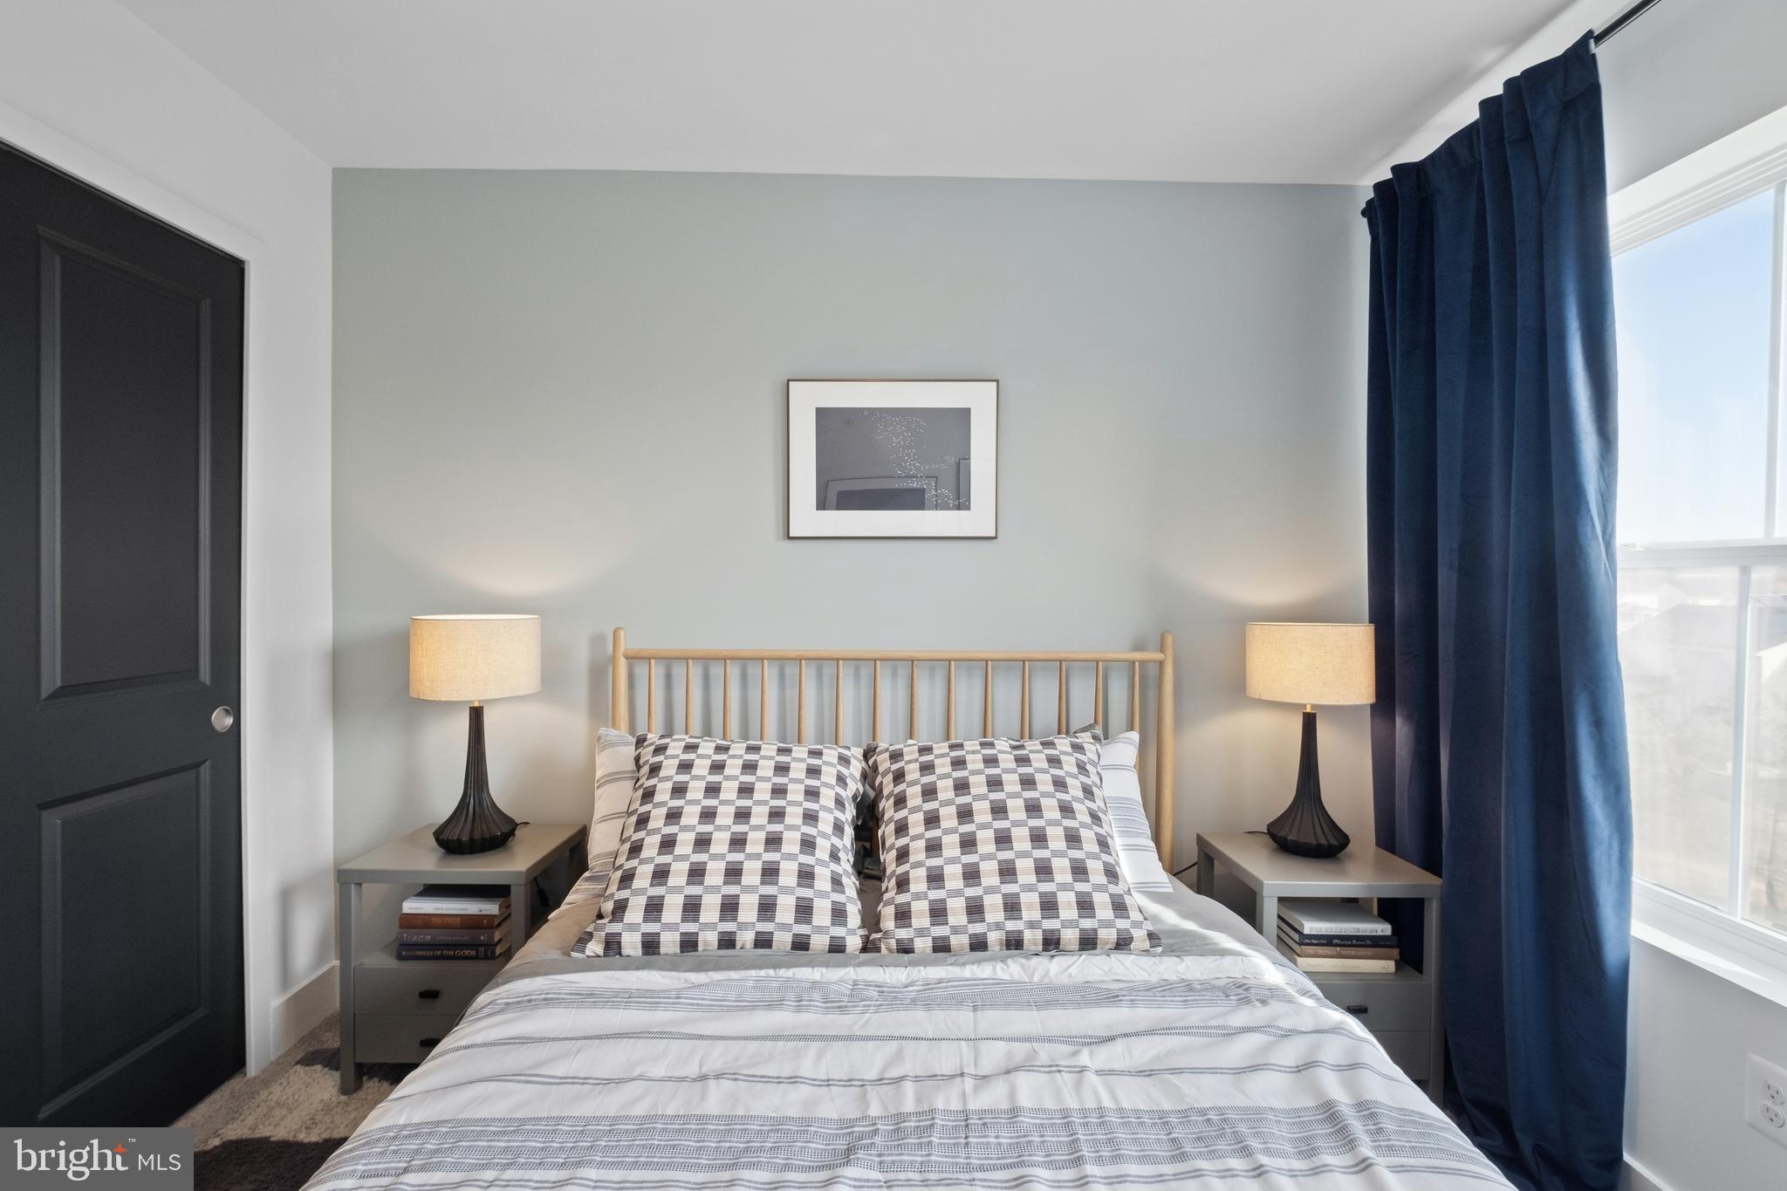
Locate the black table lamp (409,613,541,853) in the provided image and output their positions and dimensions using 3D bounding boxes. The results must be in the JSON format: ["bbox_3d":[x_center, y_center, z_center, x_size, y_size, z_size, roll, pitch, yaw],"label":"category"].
[{"bbox_3d":[-1.107,0.362,1.980,0.302,0.612,0.302,0,1,-1],"label":"black table lamp"}]

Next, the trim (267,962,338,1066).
[{"bbox_3d":[-1.619,1.136,2.049,0.016,0.150,0.241,0,1,-1],"label":"trim"}]

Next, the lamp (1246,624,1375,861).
[{"bbox_3d":[1.113,0.379,2.000,0.302,0.612,0.302,0,1,-1],"label":"lamp"}]

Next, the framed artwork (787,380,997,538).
[{"bbox_3d":[0.000,-0.393,2.165,0.607,0.460,0.025,0,1,-1],"label":"framed artwork"}]

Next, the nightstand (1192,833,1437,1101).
[{"bbox_3d":[1.101,0.960,1.972,0.450,0.546,0.356,0,1,-2],"label":"nightstand"}]

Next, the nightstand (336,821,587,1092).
[{"bbox_3d":[-1.120,0.942,1.985,0.450,0.546,0.356,0,1,0],"label":"nightstand"}]

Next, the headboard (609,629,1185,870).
[{"bbox_3d":[0.001,0.651,2.130,1.613,1.103,0.050,0,1,-1],"label":"headboard"}]

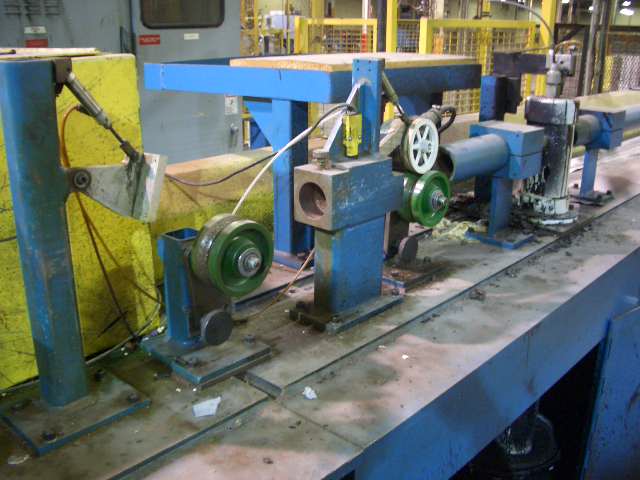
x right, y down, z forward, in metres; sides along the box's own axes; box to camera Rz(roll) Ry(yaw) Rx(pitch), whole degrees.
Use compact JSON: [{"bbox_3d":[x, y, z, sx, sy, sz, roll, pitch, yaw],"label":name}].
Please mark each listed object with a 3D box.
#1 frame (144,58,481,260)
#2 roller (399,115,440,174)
[{"bbox_3d":[-0.022,-0.446,2.950,1.064,0.690,1.048,15,23,39],"label":"frame"},{"bbox_3d":[0.335,-0.315,2.180,0.040,0.187,0.187,15,23,39],"label":"roller"}]

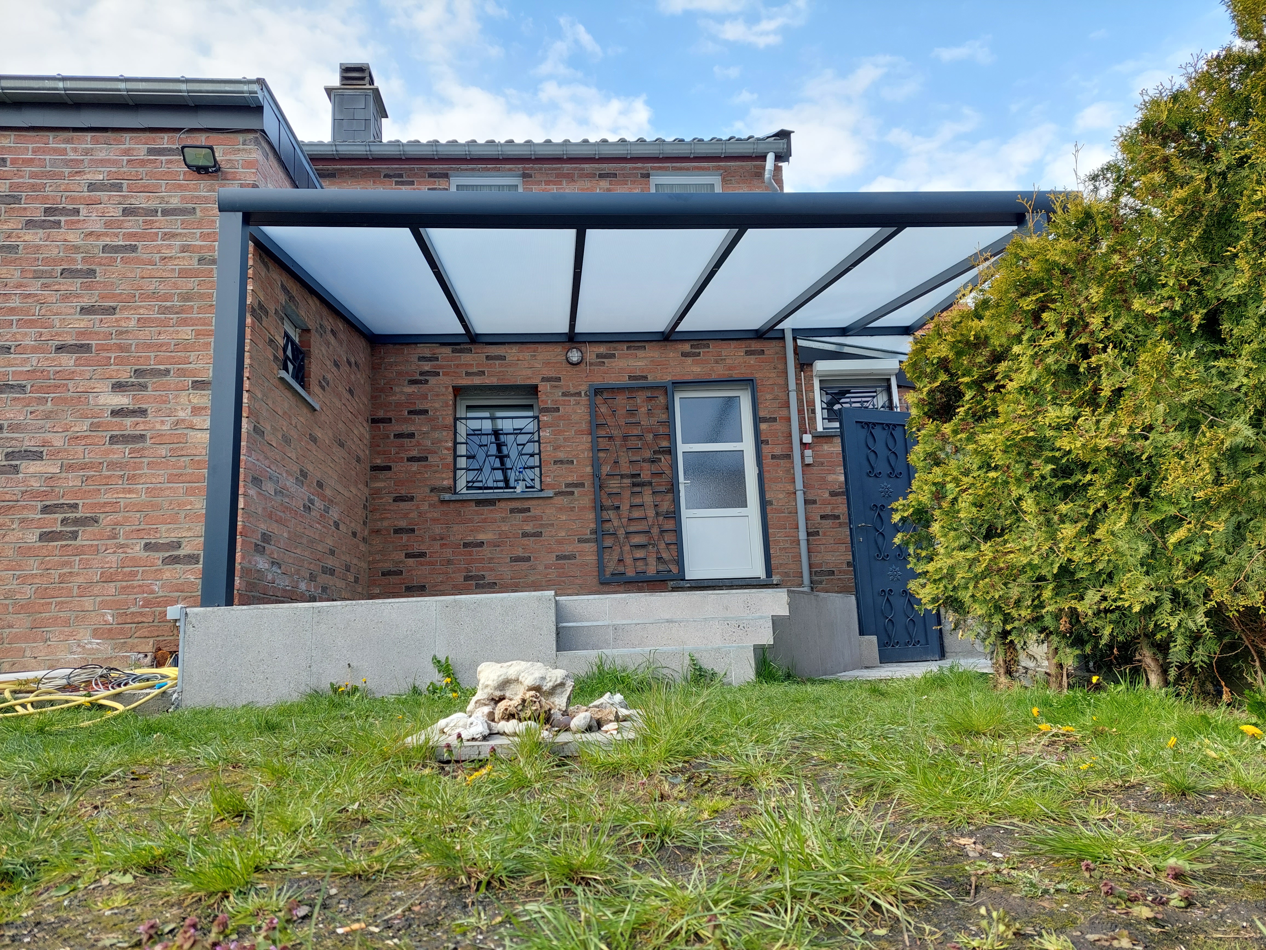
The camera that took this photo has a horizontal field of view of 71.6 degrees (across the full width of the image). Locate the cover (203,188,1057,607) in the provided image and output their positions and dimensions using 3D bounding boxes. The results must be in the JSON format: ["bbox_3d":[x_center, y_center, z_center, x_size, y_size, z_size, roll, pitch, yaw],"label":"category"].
[{"bbox_3d":[0.280,-0.474,6.894,5.490,2.965,4.050,-2,-11,-5],"label":"cover"}]

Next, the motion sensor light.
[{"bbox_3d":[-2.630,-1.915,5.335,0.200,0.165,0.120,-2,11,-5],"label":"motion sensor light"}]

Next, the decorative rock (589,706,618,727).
[{"bbox_3d":[-0.070,0.576,2.096,0.071,0.048,0.056,-2,-11,-5],"label":"decorative rock"}]

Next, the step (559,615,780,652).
[{"bbox_3d":[0.172,0.898,4.941,1.188,0.144,0.300,-2,-11,-5],"label":"step"}]

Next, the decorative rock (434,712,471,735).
[{"bbox_3d":[-0.429,0.587,2.077,0.093,0.051,0.073,-2,-11,-5],"label":"decorative rock"}]

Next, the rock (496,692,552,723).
[{"bbox_3d":[-0.284,0.603,2.278,0.147,0.083,0.107,-2,-11,-5],"label":"rock"}]

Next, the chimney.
[{"bbox_3d":[-3.897,-5.102,12.411,0.727,1.306,0.727,-2,-11,-5],"label":"chimney"}]

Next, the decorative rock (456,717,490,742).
[{"bbox_3d":[-0.352,0.557,1.937,0.082,0.050,0.069,-2,-11,-5],"label":"decorative rock"}]

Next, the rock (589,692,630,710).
[{"bbox_3d":[-0.065,0.640,2.462,0.117,0.061,0.092,-2,-11,-5],"label":"rock"}]

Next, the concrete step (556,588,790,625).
[{"bbox_3d":[0.233,0.802,5.261,1.364,0.162,0.300,-2,-11,-5],"label":"concrete step"}]

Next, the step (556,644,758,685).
[{"bbox_3d":[0.111,1.004,4.618,1.012,0.182,0.300,-2,-11,-5],"label":"step"}]

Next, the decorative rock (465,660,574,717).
[{"bbox_3d":[-0.321,0.608,2.492,0.317,0.159,0.198,-2,-11,-5],"label":"decorative rock"}]

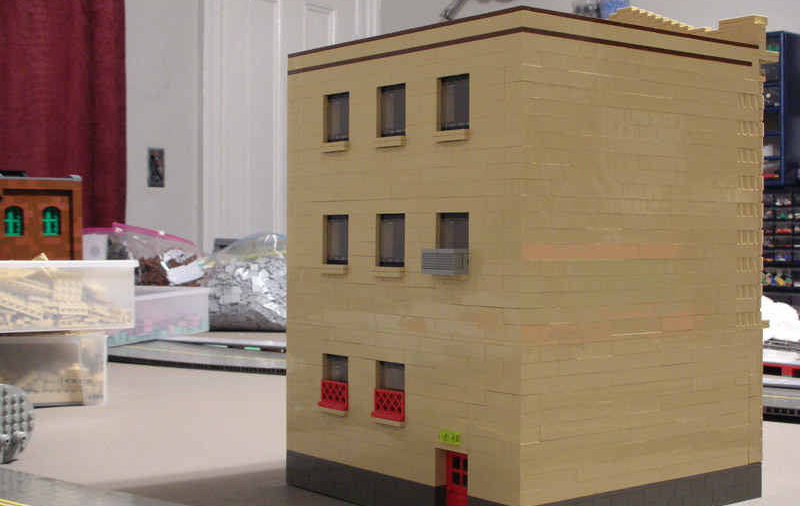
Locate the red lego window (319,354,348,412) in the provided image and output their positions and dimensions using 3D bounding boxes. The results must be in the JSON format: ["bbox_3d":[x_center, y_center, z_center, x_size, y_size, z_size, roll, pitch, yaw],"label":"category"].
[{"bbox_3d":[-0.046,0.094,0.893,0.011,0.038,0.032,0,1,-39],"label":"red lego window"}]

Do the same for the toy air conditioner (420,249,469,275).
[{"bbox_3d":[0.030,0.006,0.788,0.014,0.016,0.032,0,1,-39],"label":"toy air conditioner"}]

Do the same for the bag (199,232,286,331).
[{"bbox_3d":[-0.229,0.049,2.220,0.240,0.176,0.170,0,1,0],"label":"bag"}]

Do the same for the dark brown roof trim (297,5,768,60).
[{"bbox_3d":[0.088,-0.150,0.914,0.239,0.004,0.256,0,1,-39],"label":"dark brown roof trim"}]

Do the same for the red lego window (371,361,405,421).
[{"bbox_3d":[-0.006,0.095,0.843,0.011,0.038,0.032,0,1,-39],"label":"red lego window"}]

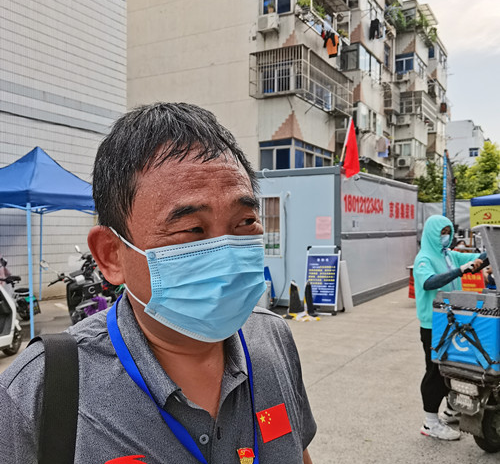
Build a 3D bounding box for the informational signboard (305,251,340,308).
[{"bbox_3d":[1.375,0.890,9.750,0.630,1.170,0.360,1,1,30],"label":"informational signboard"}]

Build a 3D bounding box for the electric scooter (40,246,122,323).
[{"bbox_3d":[-1.640,0.915,5.600,1.720,1.180,0.700,1,1,44],"label":"electric scooter"}]

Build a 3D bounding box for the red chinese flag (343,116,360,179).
[{"bbox_3d":[1.905,-1.585,9.750,0.360,1.120,0.180,0,0,18],"label":"red chinese flag"}]

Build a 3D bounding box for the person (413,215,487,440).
[{"bbox_3d":[1.515,0.710,3.980,0.560,1.670,0.500,1,1,37],"label":"person"}]

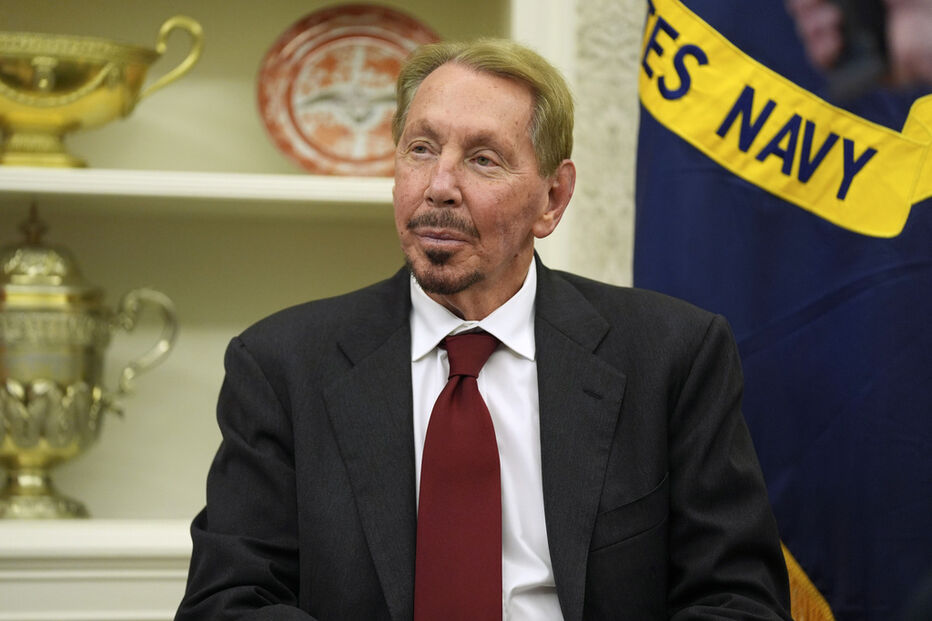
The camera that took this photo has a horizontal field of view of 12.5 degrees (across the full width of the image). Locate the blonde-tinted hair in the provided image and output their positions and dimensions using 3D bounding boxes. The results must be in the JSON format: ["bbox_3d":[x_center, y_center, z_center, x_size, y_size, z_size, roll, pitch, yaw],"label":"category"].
[{"bbox_3d":[0.018,-0.172,4.020,0.168,0.175,0.200,1,-5,22],"label":"blonde-tinted hair"}]

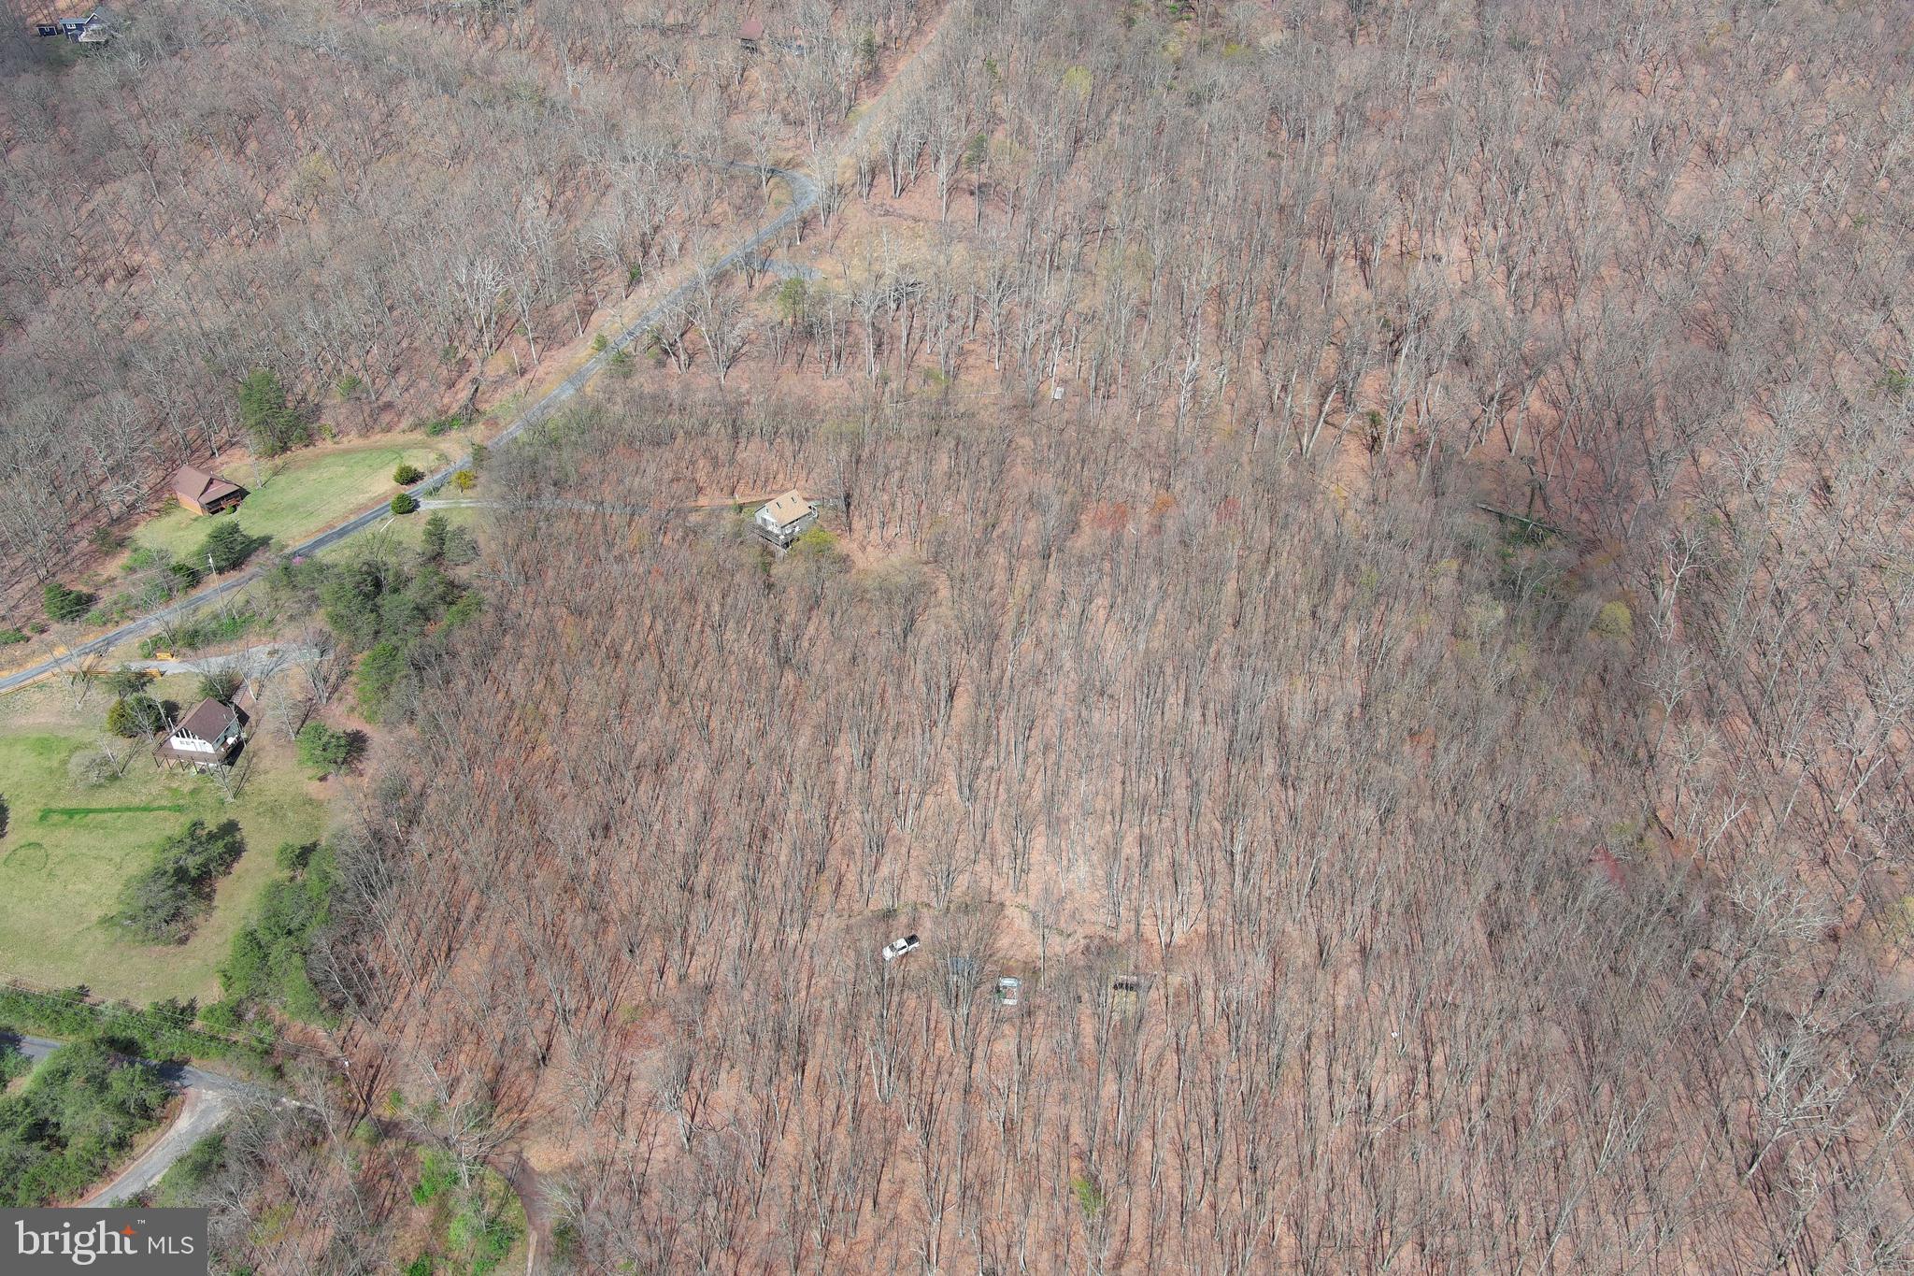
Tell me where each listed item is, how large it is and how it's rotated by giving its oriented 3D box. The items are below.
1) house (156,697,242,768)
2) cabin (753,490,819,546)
[{"bbox_3d":[-121.440,15.440,247.490,11.220,8.020,9.250,6,37,7],"label":"house"},{"bbox_3d":[-32.700,-22.520,288.420,8.350,7.570,9.960,27,44,31],"label":"cabin"}]

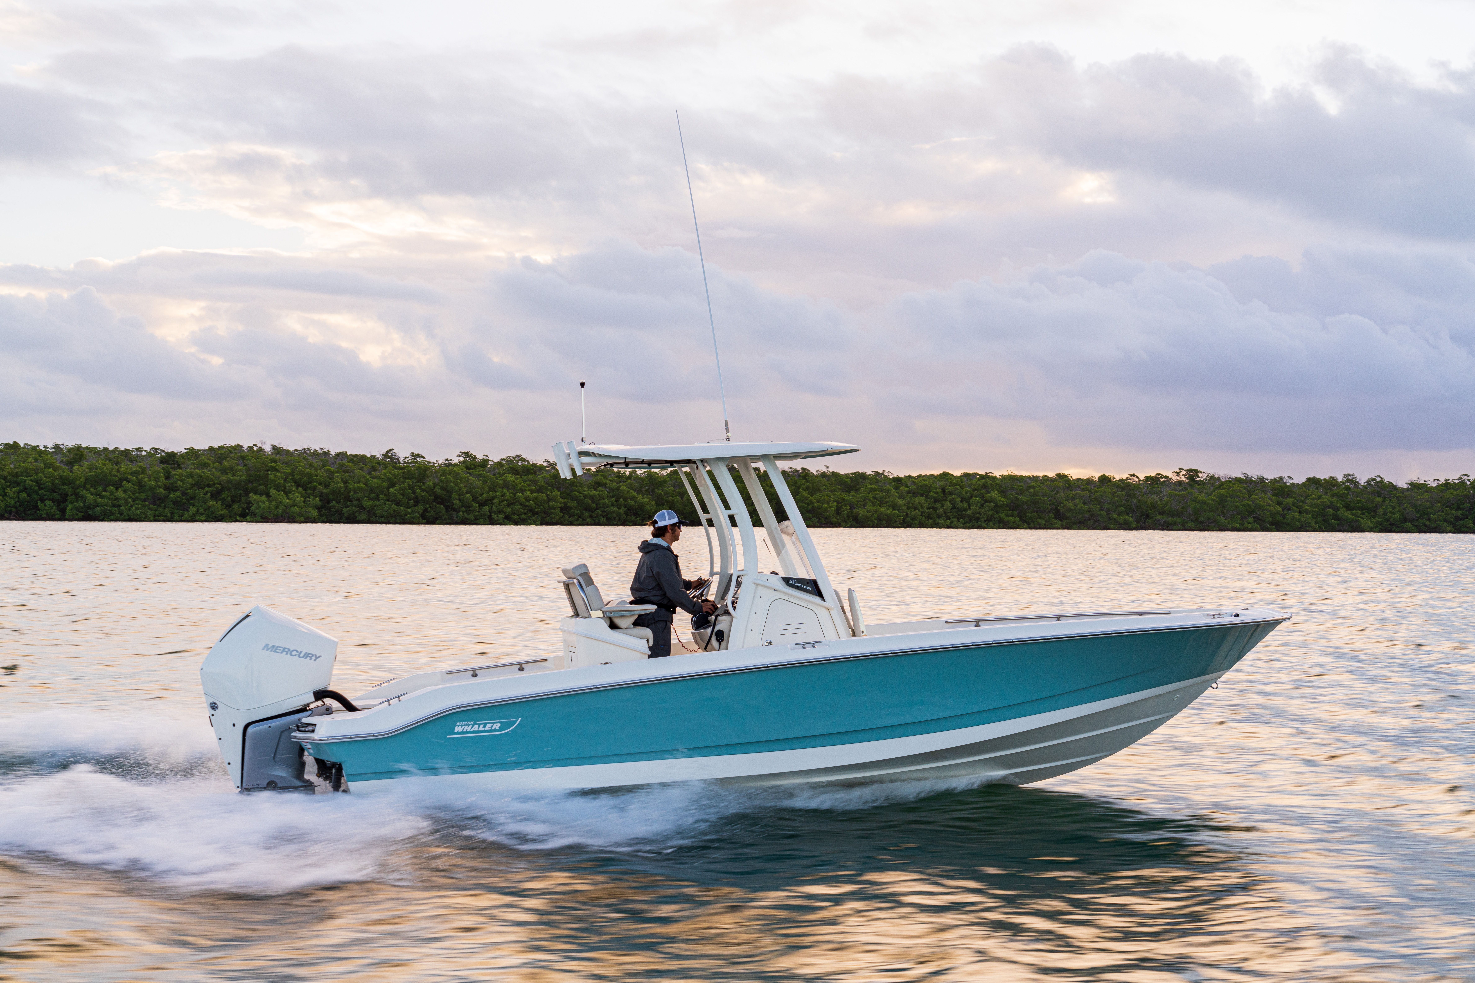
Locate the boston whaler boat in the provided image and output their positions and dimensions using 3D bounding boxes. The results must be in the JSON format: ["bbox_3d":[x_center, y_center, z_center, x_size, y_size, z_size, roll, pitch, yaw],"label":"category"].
[{"bbox_3d":[0.270,1.090,14.550,8.150,2.930,2.600,-3,0,-11],"label":"boston whaler boat"}]

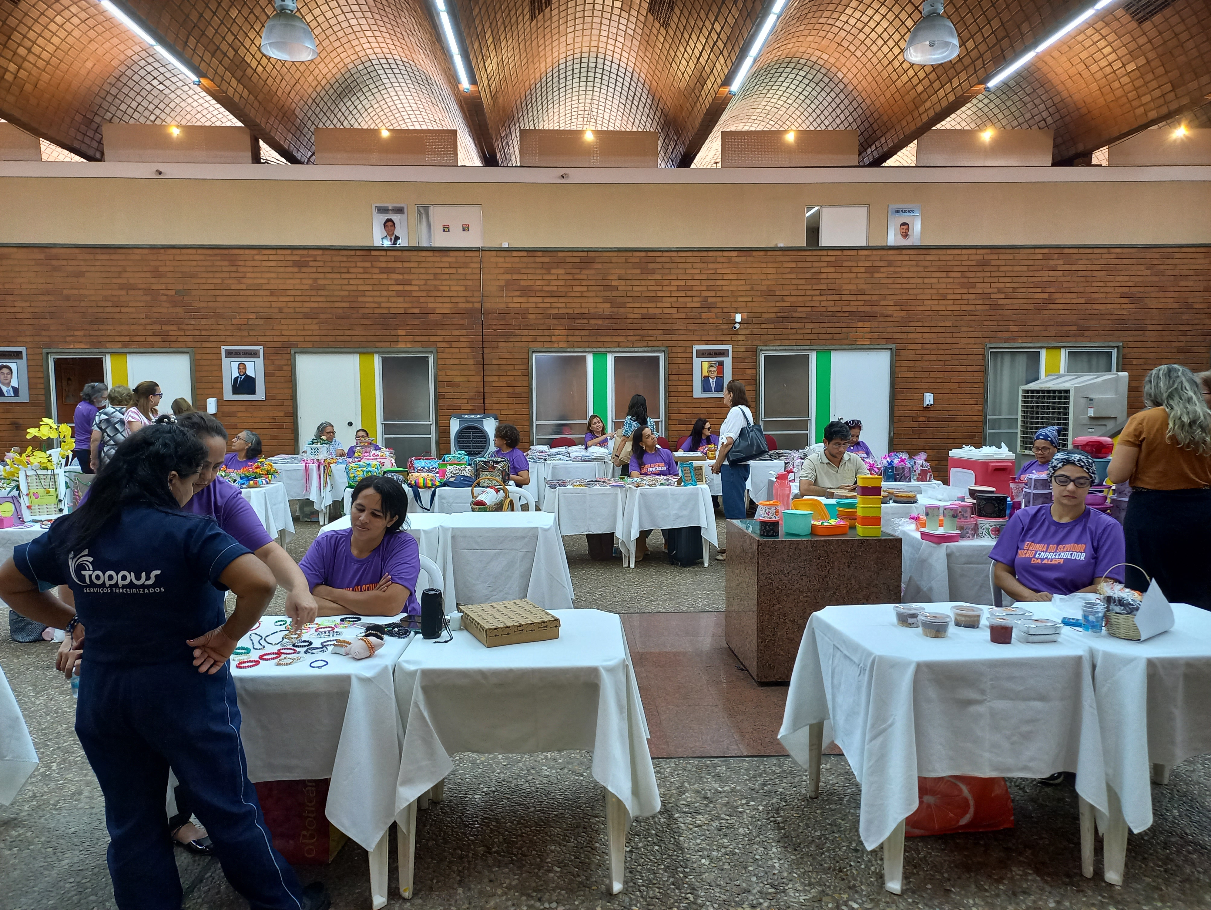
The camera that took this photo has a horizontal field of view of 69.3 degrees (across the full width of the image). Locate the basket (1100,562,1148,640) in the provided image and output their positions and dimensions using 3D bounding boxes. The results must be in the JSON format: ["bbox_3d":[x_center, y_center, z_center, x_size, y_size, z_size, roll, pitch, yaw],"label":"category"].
[{"bbox_3d":[1.720,0.469,2.890,0.150,0.242,0.150,2,5,30],"label":"basket"}]

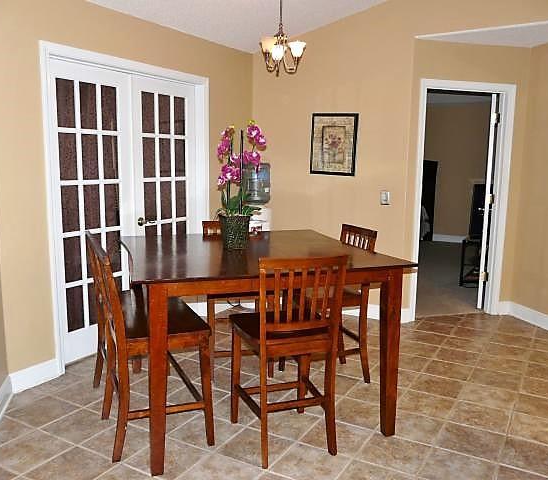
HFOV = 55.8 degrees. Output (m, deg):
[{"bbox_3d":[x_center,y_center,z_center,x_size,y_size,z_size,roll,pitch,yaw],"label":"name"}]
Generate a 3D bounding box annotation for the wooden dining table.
[{"bbox_3d":[-0.155,0.501,3.060,1.357,0.914,1.405,-2,8,-18],"label":"wooden dining table"}]

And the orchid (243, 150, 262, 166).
[{"bbox_3d":[-0.129,-0.468,2.970,0.100,0.095,0.060,-2,8,-18],"label":"orchid"}]

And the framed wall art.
[{"bbox_3d":[0.548,-0.876,4.755,0.455,0.555,0.025,5,9,30],"label":"framed wall art"}]

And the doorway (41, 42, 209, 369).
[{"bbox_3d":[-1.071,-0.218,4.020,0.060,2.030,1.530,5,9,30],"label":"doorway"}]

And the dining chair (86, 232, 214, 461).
[{"bbox_3d":[-0.719,0.488,2.865,0.505,0.985,0.990,-3,9,-24],"label":"dining chair"}]

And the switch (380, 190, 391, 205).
[{"bbox_3d":[0.988,-0.375,4.583,0.080,0.122,0.012,5,9,30],"label":"switch"}]

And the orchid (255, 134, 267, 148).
[{"bbox_3d":[-0.077,-0.565,2.970,0.075,0.085,0.050,-3,9,-21],"label":"orchid"}]

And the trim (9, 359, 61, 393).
[{"bbox_3d":[-1.512,0.857,3.270,0.018,0.127,0.325,5,9,30],"label":"trim"}]

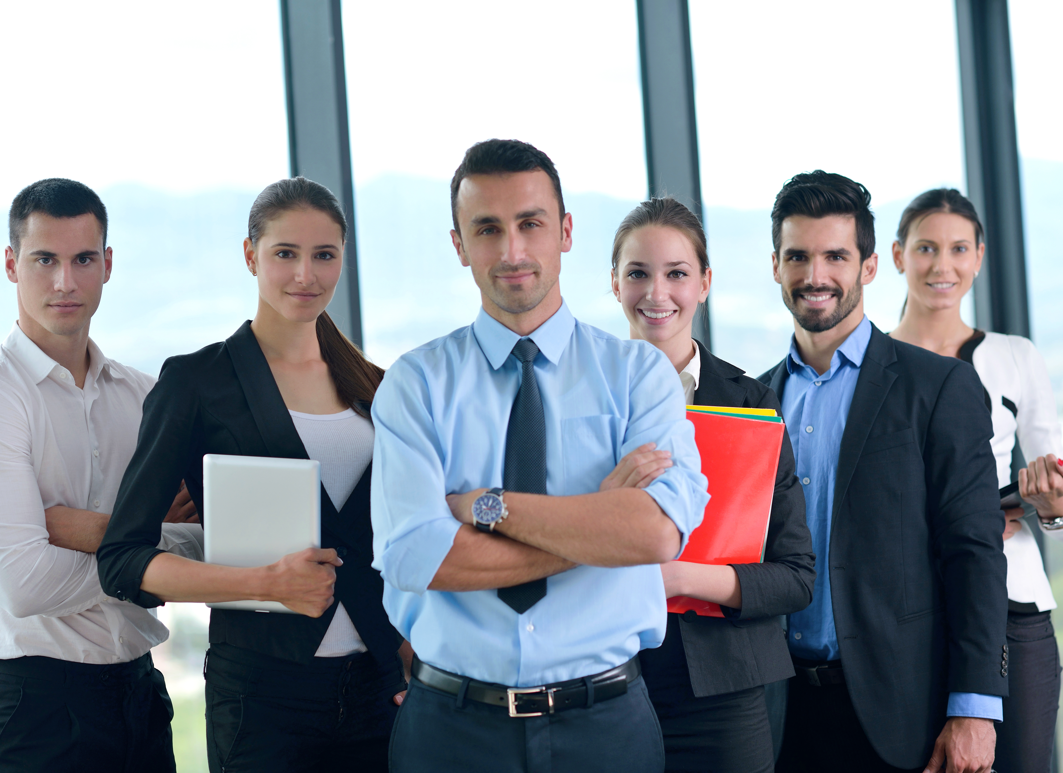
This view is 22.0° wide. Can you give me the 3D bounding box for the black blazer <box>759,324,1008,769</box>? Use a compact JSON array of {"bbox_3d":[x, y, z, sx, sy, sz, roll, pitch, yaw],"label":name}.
[{"bbox_3d":[0.549,0.265,4.530,0.500,0.735,0.310,-2,-1,33],"label":"black blazer"}]

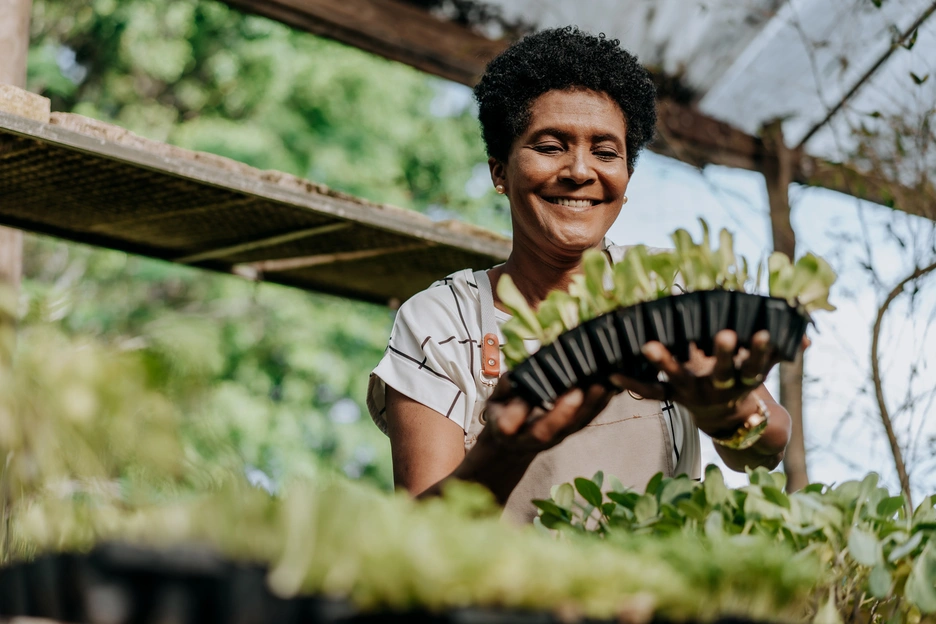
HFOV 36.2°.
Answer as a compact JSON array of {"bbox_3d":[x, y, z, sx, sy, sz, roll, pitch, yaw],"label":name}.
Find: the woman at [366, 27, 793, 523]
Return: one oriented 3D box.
[{"bbox_3d":[0.125,0.446,1.500,0.480,1.650,0.500,0,-10,-8],"label":"woman"}]

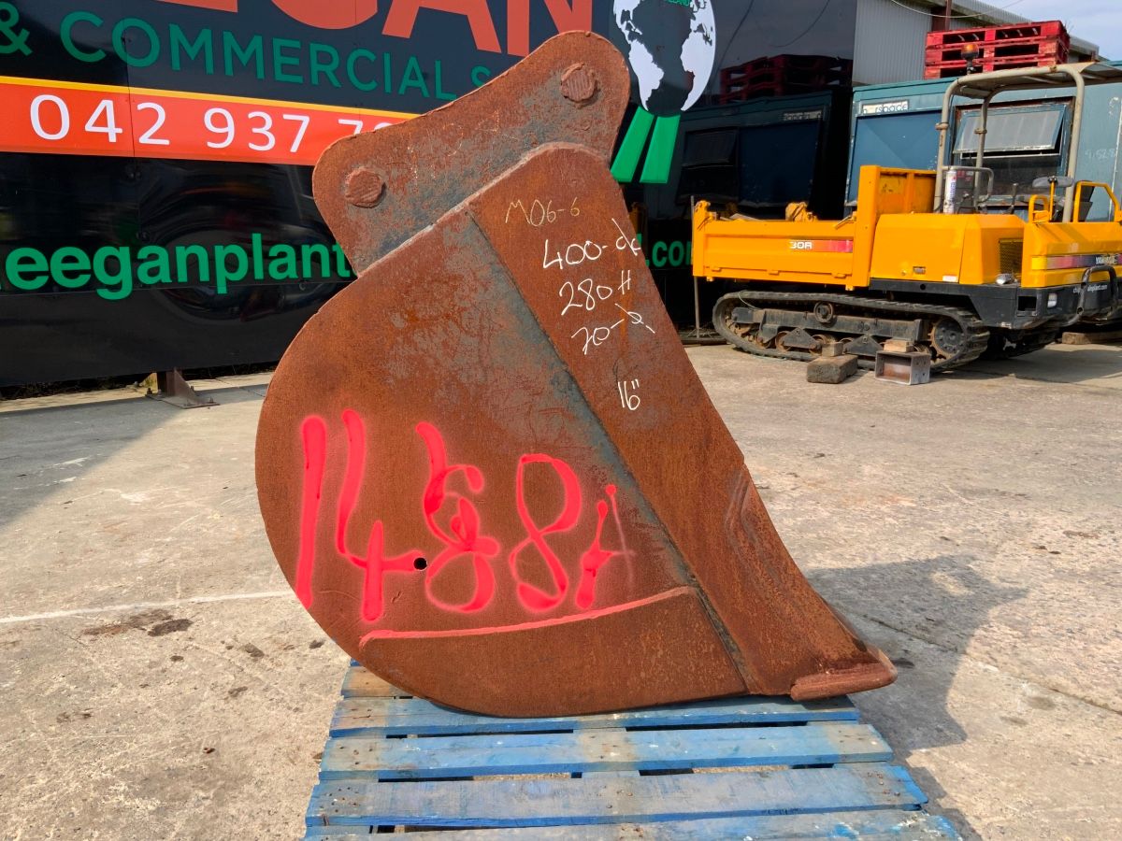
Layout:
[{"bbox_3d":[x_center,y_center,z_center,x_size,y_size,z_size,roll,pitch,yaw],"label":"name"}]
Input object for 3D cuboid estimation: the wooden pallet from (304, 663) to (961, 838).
[{"bbox_3d":[0.069,0.621,1.867,1.000,0.157,1.200,0,12,-5],"label":"wooden pallet"}]

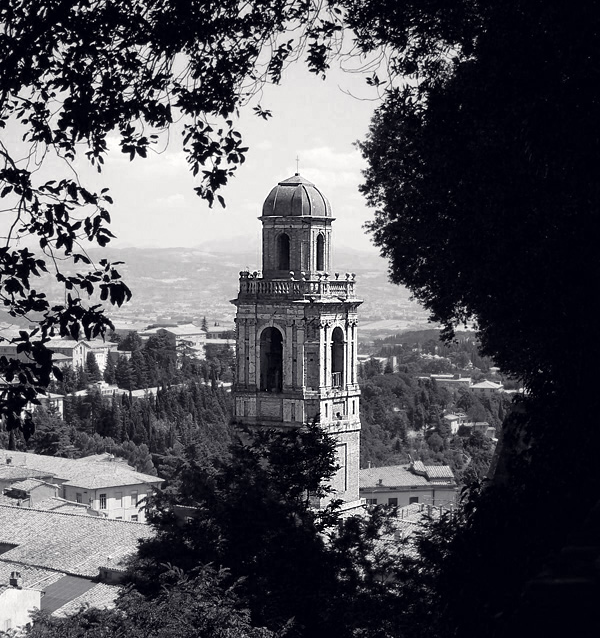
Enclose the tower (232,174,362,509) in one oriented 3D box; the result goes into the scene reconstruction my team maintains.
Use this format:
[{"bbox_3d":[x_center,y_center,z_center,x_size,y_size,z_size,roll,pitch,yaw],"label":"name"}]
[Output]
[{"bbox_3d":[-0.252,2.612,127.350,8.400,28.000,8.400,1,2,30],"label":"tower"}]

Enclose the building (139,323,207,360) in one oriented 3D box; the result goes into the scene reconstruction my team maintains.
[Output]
[{"bbox_3d":[-60.688,11.424,770.000,21.500,17.000,25.000,1,2,35],"label":"building"}]

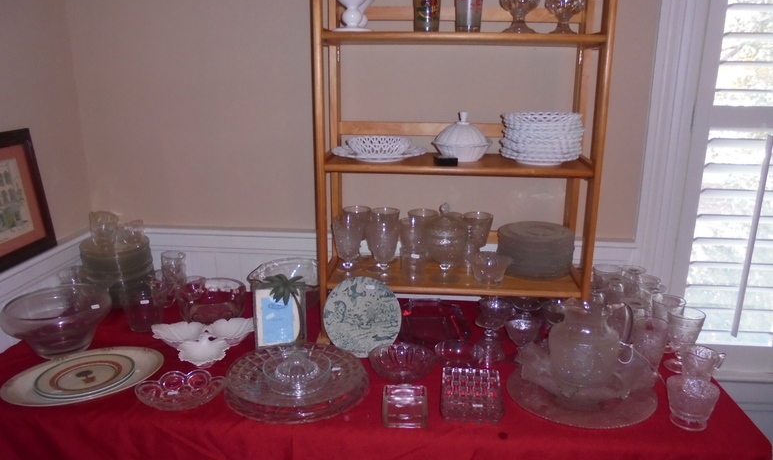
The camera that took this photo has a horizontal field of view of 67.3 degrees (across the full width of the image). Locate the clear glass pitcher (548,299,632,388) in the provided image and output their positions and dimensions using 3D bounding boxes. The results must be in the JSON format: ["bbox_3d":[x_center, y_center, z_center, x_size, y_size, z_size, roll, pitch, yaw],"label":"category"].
[{"bbox_3d":[0.455,0.259,1.316,0.188,0.165,0.152,0,15,0],"label":"clear glass pitcher"}]

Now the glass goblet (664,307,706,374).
[{"bbox_3d":[0.732,0.273,1.430,0.088,0.143,0.088,1,15,4],"label":"glass goblet"}]

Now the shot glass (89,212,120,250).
[{"bbox_3d":[-0.886,0.004,1.831,0.086,0.104,0.086,1,15,4],"label":"shot glass"}]

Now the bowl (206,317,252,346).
[{"bbox_3d":[-0.419,0.280,1.568,0.142,0.046,0.122,-8,16,-30],"label":"bowl"}]

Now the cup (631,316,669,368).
[{"bbox_3d":[0.645,0.283,1.441,0.087,0.117,0.087,1,15,4],"label":"cup"}]

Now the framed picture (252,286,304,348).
[{"bbox_3d":[-0.282,0.221,1.540,0.137,0.178,0.032,-2,8,-10],"label":"framed picture"}]

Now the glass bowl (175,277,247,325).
[{"bbox_3d":[-0.520,0.216,1.729,0.203,0.087,0.203,0,15,0],"label":"glass bowl"}]

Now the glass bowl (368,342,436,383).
[{"bbox_3d":[0.039,0.326,1.400,0.162,0.046,0.162,0,15,0],"label":"glass bowl"}]

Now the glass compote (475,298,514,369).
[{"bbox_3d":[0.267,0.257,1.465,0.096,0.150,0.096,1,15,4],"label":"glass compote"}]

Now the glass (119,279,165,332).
[{"bbox_3d":[-0.689,0.218,1.646,0.120,0.122,0.120,1,15,4],"label":"glass"}]

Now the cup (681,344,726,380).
[{"bbox_3d":[0.647,0.281,1.194,0.095,0.075,0.075,8,17,26],"label":"cup"}]

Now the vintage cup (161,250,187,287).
[{"bbox_3d":[-0.671,0.129,1.835,0.078,0.105,0.078,1,14,4],"label":"vintage cup"}]

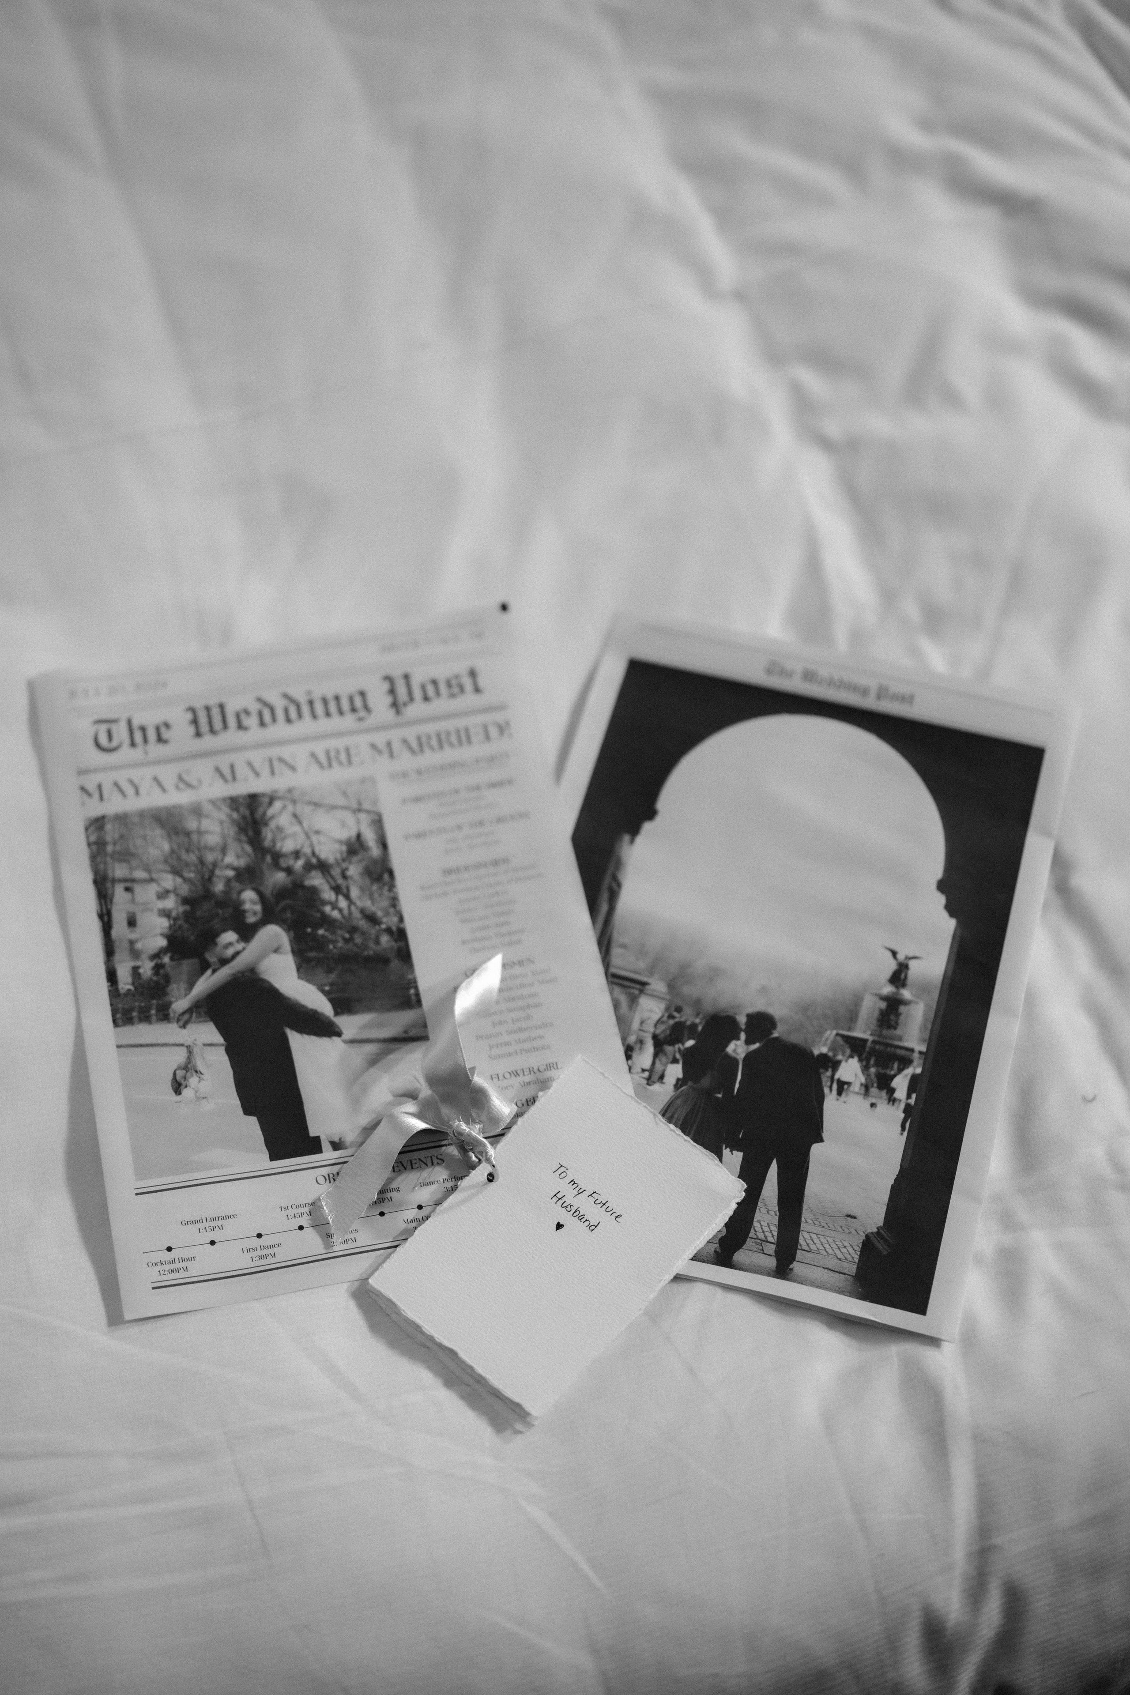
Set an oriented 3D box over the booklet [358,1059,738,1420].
[{"bbox_3d":[-0.003,0.164,0.995,0.093,0.008,0.137,37,65,19],"label":"booklet"}]

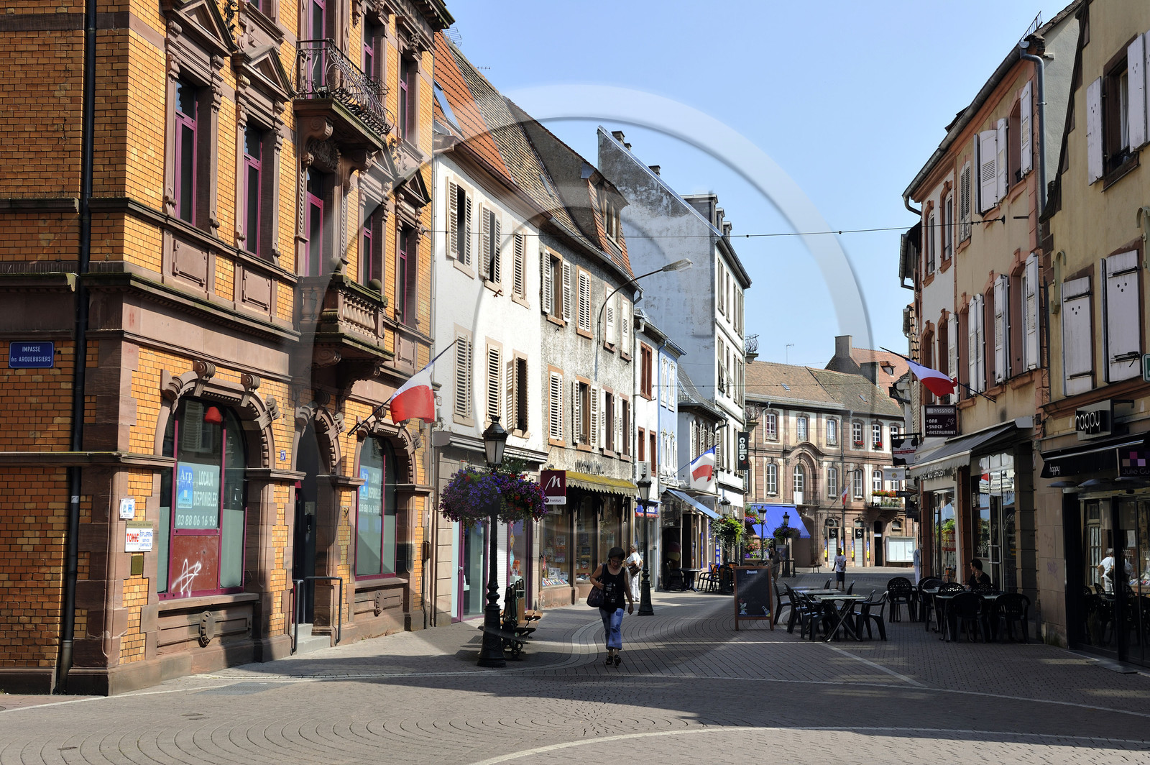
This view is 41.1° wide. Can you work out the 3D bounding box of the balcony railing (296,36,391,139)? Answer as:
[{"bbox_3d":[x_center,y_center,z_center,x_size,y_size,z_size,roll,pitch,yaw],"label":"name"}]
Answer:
[{"bbox_3d":[-3.482,-4.366,23.187,0.600,0.810,2.680,-1,-6,10],"label":"balcony railing"}]

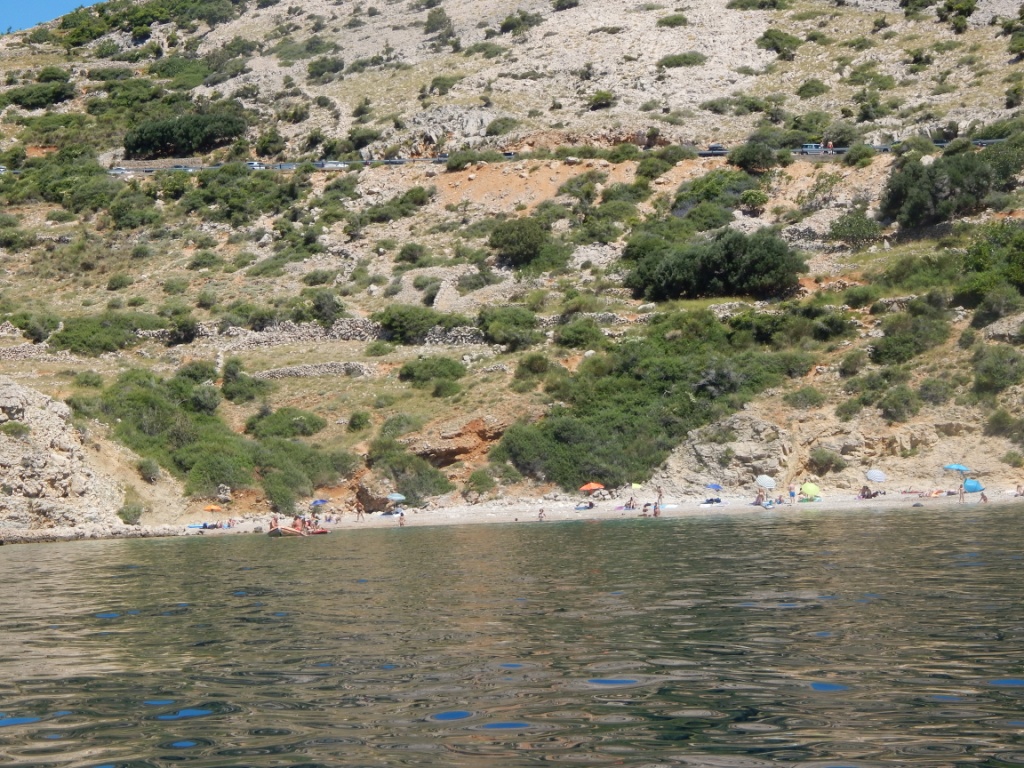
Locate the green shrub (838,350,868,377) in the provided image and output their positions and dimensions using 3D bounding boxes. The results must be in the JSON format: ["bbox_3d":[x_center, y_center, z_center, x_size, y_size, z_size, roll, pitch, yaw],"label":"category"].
[{"bbox_3d":[35.860,-2.150,233.000,2.940,2.520,2.650,-2,-3,0],"label":"green shrub"}]

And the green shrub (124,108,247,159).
[{"bbox_3d":[-48.560,-37.260,330.000,18.150,7.140,9.070,-2,-3,0],"label":"green shrub"}]

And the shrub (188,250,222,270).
[{"bbox_3d":[-38.070,-15.300,276.000,3.860,2.110,3.280,-2,-3,0],"label":"shrub"}]

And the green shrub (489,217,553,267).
[{"bbox_3d":[0.860,-17.600,274.000,7.290,5.680,6.560,-2,-3,0],"label":"green shrub"}]

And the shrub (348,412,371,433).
[{"bbox_3d":[-14.524,3.583,212.000,2.010,1.830,1.900,-2,-3,-4],"label":"shrub"}]

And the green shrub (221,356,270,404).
[{"bbox_3d":[-27.970,-0.420,232.000,4.600,4.500,3.910,-2,-3,0],"label":"green shrub"}]

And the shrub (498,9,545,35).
[{"bbox_3d":[1.735,-62.819,385.000,7.460,4.040,5.000,-3,-3,1],"label":"shrub"}]

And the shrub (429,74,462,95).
[{"bbox_3d":[-10.190,-46.420,345.000,4.670,2.800,3.730,-2,-3,0],"label":"shrub"}]

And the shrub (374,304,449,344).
[{"bbox_3d":[-11.230,-6.650,248.000,8.270,4.250,6.200,-2,-3,0],"label":"shrub"}]

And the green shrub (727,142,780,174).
[{"bbox_3d":[33.160,-30.967,304.000,7.260,3.960,6.000,-3,-3,7],"label":"green shrub"}]

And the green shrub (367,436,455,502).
[{"bbox_3d":[-9.287,8.000,204.000,8.000,5.840,5.500,-2,-3,-3],"label":"green shrub"}]

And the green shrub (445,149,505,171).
[{"bbox_3d":[-5.314,-32.612,323.000,8.440,2.750,4.500,-3,-3,-1],"label":"green shrub"}]

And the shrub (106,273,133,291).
[{"bbox_3d":[-52.939,-13.792,300.000,3.520,2.160,2.900,-2,-3,-10],"label":"shrub"}]

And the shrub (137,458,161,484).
[{"bbox_3d":[-33.710,8.120,206.000,2.140,2.230,2.030,-2,-3,0],"label":"shrub"}]

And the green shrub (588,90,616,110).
[{"bbox_3d":[13.660,-42.550,333.000,3.450,2.700,2.930,-2,-3,0],"label":"green shrub"}]

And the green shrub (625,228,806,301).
[{"bbox_3d":[22.289,-13.089,243.000,19.930,7.100,11.000,-3,-3,5],"label":"green shrub"}]

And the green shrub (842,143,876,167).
[{"bbox_3d":[46.765,-30.862,299.000,4.450,2.920,3.800,-3,-3,9],"label":"green shrub"}]

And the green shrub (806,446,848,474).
[{"bbox_3d":[27.347,6.707,192.000,3.380,2.120,2.600,-3,-3,8],"label":"green shrub"}]

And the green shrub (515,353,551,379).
[{"bbox_3d":[2.171,-1.817,224.000,3.430,2.390,2.900,-3,-3,1],"label":"green shrub"}]

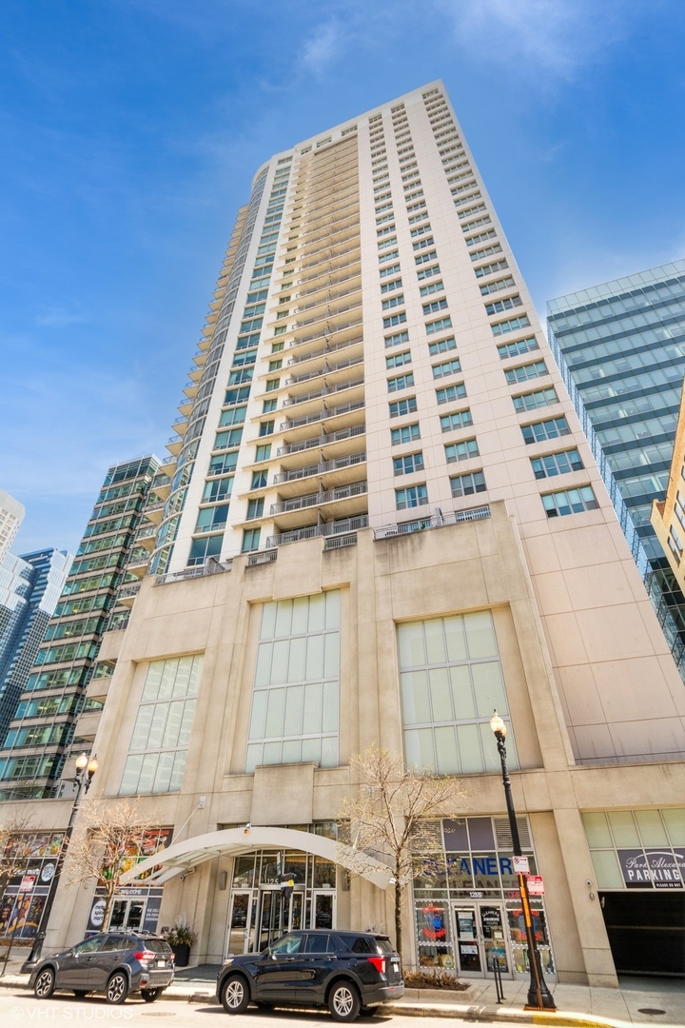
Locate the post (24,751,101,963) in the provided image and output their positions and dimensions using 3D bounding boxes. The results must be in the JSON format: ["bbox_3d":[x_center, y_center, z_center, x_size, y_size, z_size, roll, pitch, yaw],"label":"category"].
[{"bbox_3d":[-11.237,13.646,20.775,0.800,7.500,1.100,-13,-39,17],"label":"post"}]

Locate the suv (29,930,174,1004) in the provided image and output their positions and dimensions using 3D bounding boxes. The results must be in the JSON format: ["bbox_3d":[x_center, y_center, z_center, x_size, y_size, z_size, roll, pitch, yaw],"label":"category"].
[{"bbox_3d":[-7.403,13.937,15.945,4.465,1.610,1.800,-13,-39,17],"label":"suv"}]

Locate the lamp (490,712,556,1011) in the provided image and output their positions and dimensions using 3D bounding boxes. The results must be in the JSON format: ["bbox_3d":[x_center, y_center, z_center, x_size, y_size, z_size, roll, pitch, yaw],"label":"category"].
[{"bbox_3d":[5.236,9.903,15.662,0.850,7.500,1.100,-13,-39,17],"label":"lamp"}]

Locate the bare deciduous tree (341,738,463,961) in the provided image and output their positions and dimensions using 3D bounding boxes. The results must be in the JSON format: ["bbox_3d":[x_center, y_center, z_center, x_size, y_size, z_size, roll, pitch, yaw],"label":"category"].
[{"bbox_3d":[1.964,11.340,17.360,4.500,6.850,4.400,-13,-39,17],"label":"bare deciduous tree"}]

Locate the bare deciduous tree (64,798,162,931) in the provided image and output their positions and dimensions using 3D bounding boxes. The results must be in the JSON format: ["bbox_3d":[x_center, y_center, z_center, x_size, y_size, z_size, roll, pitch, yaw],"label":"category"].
[{"bbox_3d":[-9.520,14.365,20.604,4.000,5.800,4.000,-13,-39,17],"label":"bare deciduous tree"}]

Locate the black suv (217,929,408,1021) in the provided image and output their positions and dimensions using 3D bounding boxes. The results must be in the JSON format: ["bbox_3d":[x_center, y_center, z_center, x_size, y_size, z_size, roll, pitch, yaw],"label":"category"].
[{"bbox_3d":[-0.929,12.373,13.998,5.050,1.775,2.000,-13,-39,17],"label":"black suv"}]

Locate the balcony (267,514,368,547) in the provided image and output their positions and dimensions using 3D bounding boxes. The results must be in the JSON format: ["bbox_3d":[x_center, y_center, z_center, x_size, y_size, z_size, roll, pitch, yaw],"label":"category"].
[{"bbox_3d":[-1.489,1.756,36.377,7.600,1.450,1.800,-13,-39,17],"label":"balcony"}]

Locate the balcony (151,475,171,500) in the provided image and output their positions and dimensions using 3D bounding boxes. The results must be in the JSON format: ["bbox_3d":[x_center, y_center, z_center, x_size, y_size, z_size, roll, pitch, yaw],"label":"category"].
[{"bbox_3d":[-16.610,-2.331,50.017,2.500,1.300,2.600,-13,-39,17],"label":"balcony"}]

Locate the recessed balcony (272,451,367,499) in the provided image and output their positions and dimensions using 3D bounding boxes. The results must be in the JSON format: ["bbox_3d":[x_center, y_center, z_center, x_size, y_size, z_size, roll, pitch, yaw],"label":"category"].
[{"bbox_3d":[-1.358,-2.906,39.369,7.488,1.300,1.900,-13,-39,17],"label":"recessed balcony"}]

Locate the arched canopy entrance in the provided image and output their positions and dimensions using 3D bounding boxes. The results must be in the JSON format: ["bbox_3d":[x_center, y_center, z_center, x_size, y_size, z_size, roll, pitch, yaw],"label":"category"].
[{"bbox_3d":[-3.540,14.778,22.020,12.350,2.140,2.300,-13,-39,17],"label":"arched canopy entrance"}]

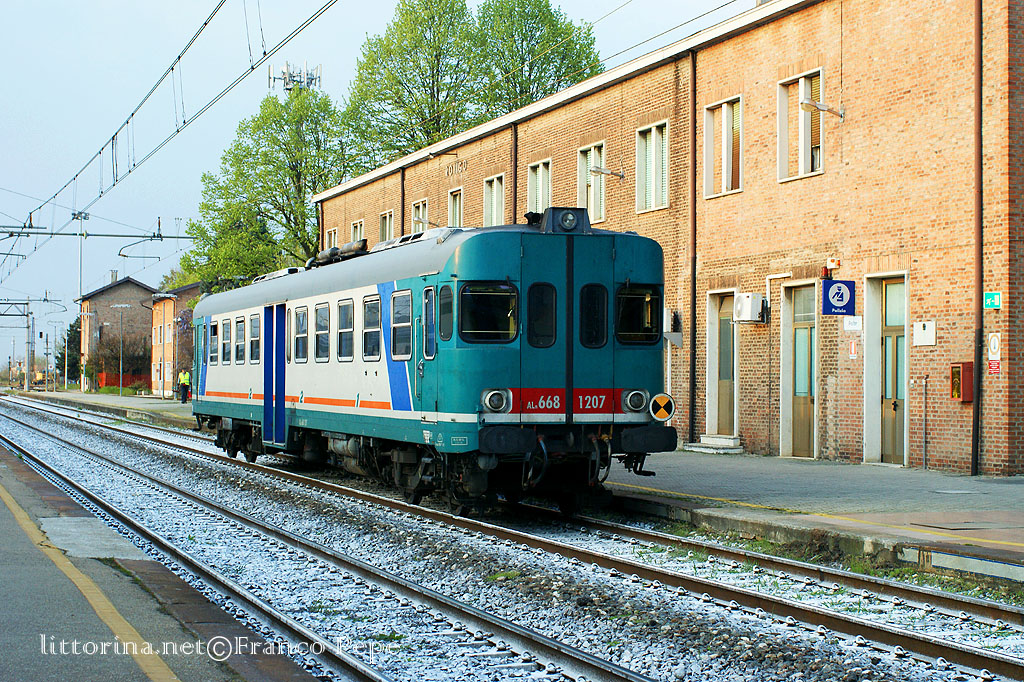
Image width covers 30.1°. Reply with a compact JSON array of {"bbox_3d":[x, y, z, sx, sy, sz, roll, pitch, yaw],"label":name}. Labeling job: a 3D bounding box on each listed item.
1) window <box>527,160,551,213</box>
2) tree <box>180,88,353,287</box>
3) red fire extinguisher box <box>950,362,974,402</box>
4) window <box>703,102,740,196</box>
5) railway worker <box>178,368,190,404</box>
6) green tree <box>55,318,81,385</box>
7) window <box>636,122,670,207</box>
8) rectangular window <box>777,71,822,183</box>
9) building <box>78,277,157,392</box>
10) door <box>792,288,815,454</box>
[{"bbox_3d":[0.770,-3.696,49.542,0.180,1.884,1.904,0,-1,-18],"label":"window"},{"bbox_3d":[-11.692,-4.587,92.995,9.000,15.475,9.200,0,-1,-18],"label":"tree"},{"bbox_3d":[6.955,0.643,29.438,0.190,0.575,0.360,0,-1,-18],"label":"red fire extinguisher box"},{"bbox_3d":[4.304,-3.888,38.368,0.180,1.884,1.904,0,-1,-18],"label":"window"},{"bbox_3d":[-16.503,2.293,96.000,0.560,1.770,0.360,0,-1,-13],"label":"railway worker"},{"bbox_3d":[-46.034,1.026,199.998,4.400,8.034,4.400,0,-1,-18],"label":"green tree"},{"bbox_3d":[3.153,-3.826,42.008,0.180,1.884,1.904,0,-1,-18],"label":"window"},{"bbox_3d":[5.351,-3.945,35.057,0.180,1.884,1.904,0,-1,-18],"label":"rectangular window"},{"bbox_3d":[-34.682,-0.506,169.990,7.800,10.052,8.800,0,-1,-18],"label":"building"},{"bbox_3d":[5.494,0.569,35.093,0.140,3.181,1.360,0,-1,-18],"label":"door"}]

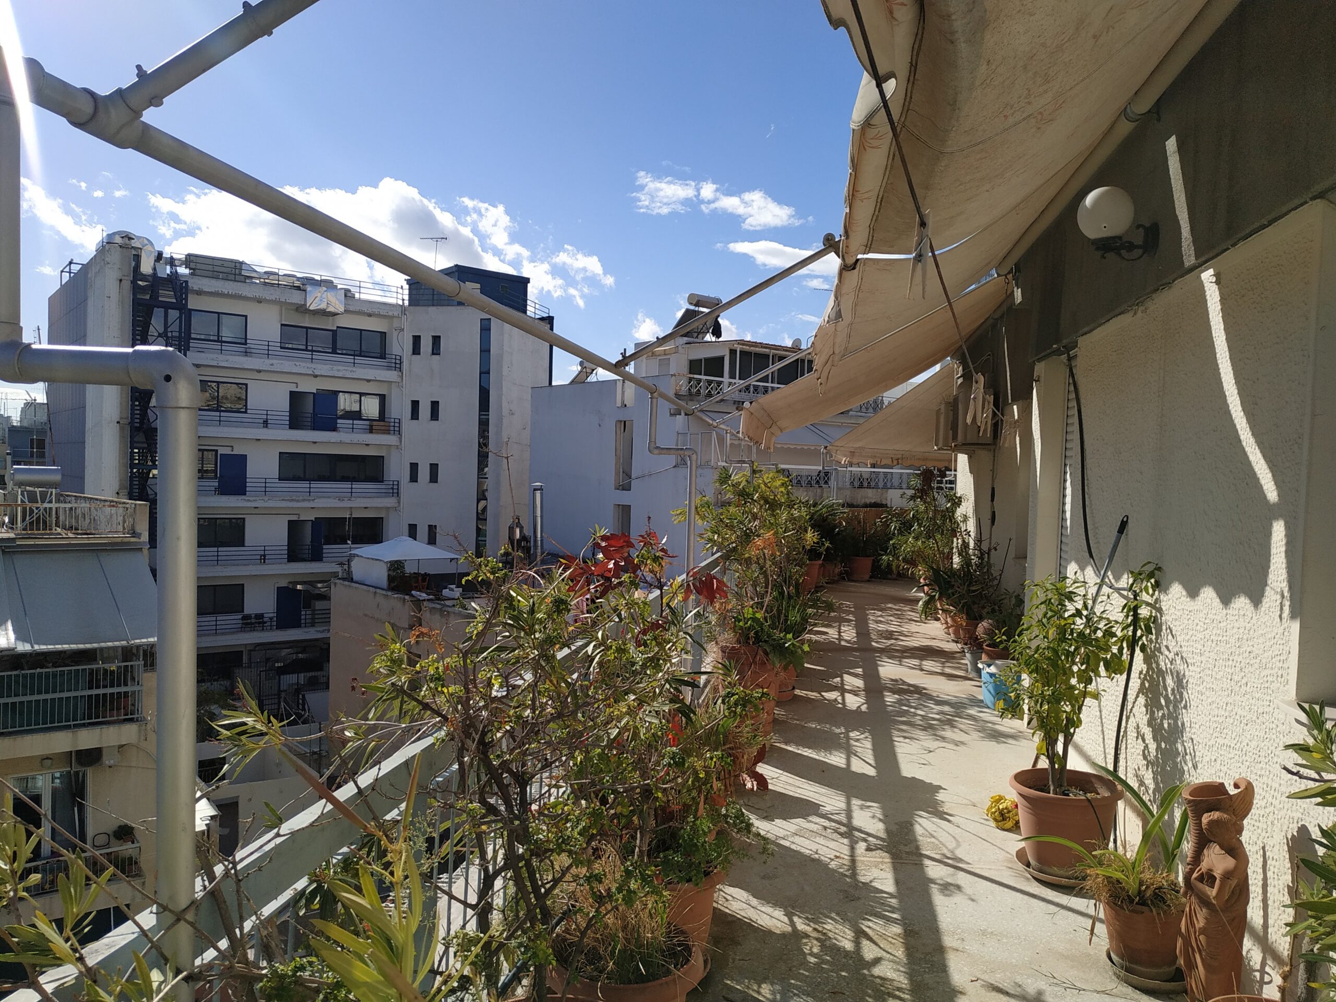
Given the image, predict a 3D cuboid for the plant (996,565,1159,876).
[{"bbox_3d":[1.620,0.840,3.720,0.590,1.160,0.560,2,1,11],"label":"plant"}]

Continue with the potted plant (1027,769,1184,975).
[{"bbox_3d":[1.352,1.135,2.890,0.460,0.580,0.410,2,1,11],"label":"potted plant"}]

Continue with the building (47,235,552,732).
[{"bbox_3d":[-20.803,-0.809,53.486,24.000,23.500,18.000,1,1,-36],"label":"building"}]

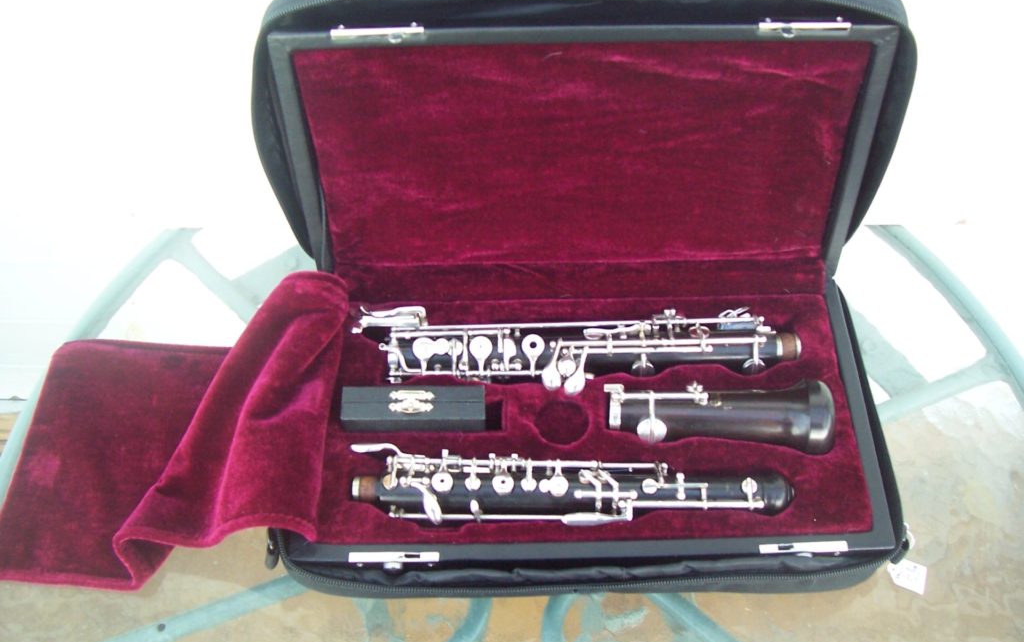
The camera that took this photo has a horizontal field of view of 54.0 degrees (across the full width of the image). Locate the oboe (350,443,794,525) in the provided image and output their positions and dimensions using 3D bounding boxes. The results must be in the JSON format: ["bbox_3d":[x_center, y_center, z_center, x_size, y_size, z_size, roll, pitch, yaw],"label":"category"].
[{"bbox_3d":[0.034,0.091,0.559,0.243,0.034,0.037,0,58,1],"label":"oboe"}]

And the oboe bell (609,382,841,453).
[{"bbox_3d":[0.120,0.056,0.585,0.128,0.046,0.046,1,58,1],"label":"oboe bell"}]

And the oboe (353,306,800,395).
[{"bbox_3d":[0.038,0.018,0.605,0.260,0.036,0.043,-1,58,0],"label":"oboe"}]

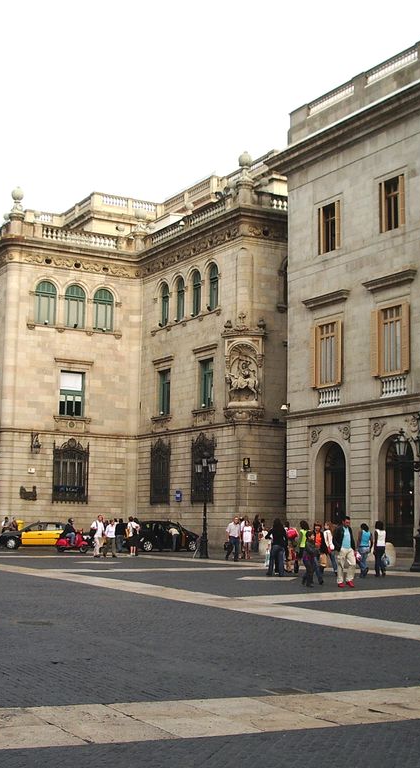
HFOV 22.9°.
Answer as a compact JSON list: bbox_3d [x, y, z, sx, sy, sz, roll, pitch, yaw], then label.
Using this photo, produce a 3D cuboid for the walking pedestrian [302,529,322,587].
[{"bbox_3d":[2.600,4.527,26.907,0.500,1.500,0.470,-4,-9,28],"label":"walking pedestrian"}]

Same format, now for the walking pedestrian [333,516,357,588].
[{"bbox_3d":[3.521,4.346,26.829,0.620,1.770,0.500,2,-8,-10],"label":"walking pedestrian"}]

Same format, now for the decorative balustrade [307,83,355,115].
[{"bbox_3d":[5.759,-13.332,48.775,0.300,0.720,3.360,6,-10,-32],"label":"decorative balustrade"}]

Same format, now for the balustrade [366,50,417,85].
[{"bbox_3d":[7.994,-13.895,45.602,0.300,0.600,3.400,6,-9,-30],"label":"balustrade"}]

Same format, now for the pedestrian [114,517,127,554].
[{"bbox_3d":[-4.145,7.097,48.500,0.520,1.720,0.380,1,-8,0],"label":"pedestrian"}]

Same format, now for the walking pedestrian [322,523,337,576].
[{"bbox_3d":[3.593,4.919,31.000,0.450,1.630,0.480,3,-9,-15],"label":"walking pedestrian"}]

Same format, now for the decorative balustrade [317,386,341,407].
[{"bbox_3d":[5.436,0.594,47.299,0.250,0.800,1.650,6,-9,-30],"label":"decorative balustrade"}]

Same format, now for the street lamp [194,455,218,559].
[{"bbox_3d":[-0.165,5.043,42.800,0.950,4.300,0.950,0,-8,5],"label":"street lamp"}]

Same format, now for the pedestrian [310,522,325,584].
[{"bbox_3d":[2.892,4.524,27.721,0.520,1.660,0.480,3,-9,-17],"label":"pedestrian"}]

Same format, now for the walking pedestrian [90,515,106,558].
[{"bbox_3d":[-4.523,6.186,42.000,0.550,1.760,0.450,7,-10,-35],"label":"walking pedestrian"}]

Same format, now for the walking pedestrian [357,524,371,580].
[{"bbox_3d":[4.507,4.889,30.400,0.440,1.620,0.360,3,-8,-15],"label":"walking pedestrian"}]

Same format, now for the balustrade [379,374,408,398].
[{"bbox_3d":[7.727,0.105,43.483,0.250,0.800,1.680,6,-9,-30],"label":"balustrade"}]

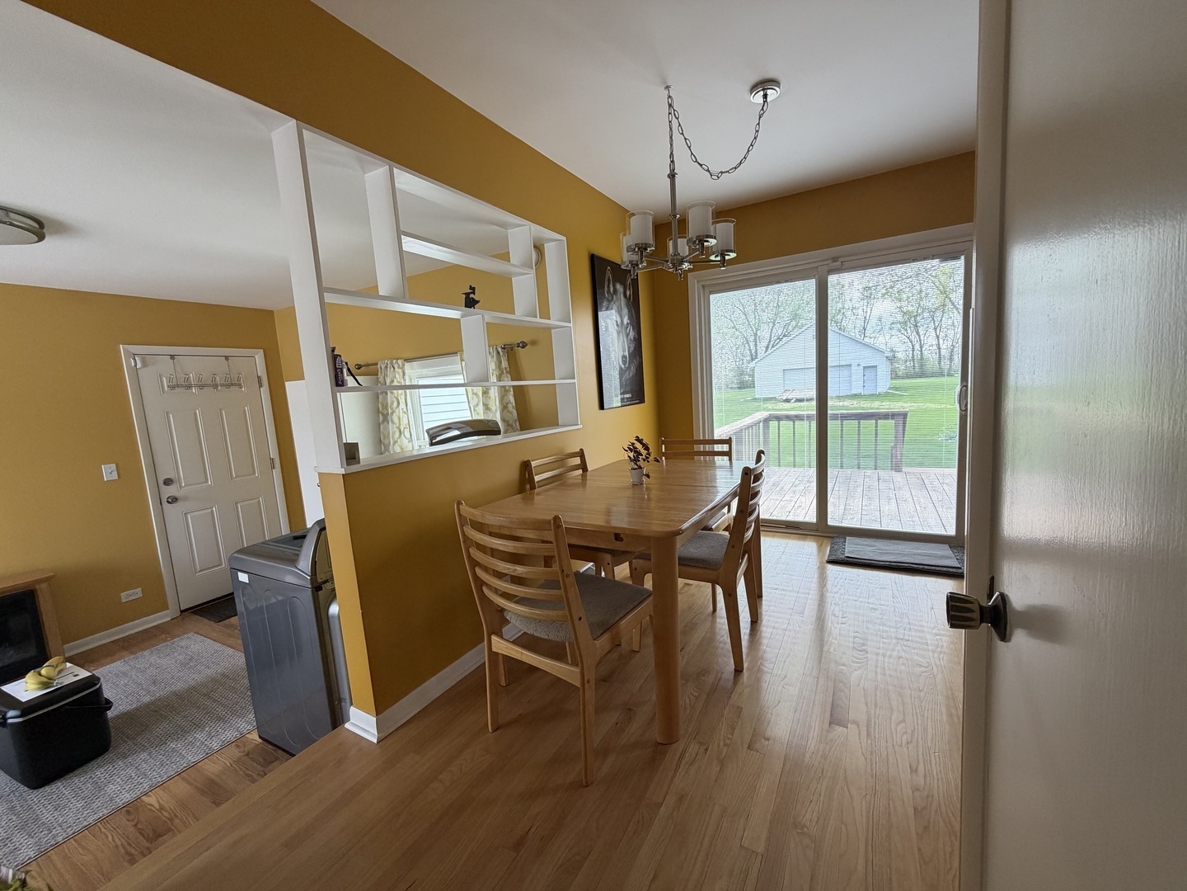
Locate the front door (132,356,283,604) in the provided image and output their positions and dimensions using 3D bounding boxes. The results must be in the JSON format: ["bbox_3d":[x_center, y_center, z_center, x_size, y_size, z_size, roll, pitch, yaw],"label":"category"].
[{"bbox_3d":[-3.113,0.265,4.009,0.050,1.985,0.813,0,8,30],"label":"front door"}]

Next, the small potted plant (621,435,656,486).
[{"bbox_3d":[0.212,0.070,2.301,0.160,0.220,0.160,-3,7,0],"label":"small potted plant"}]

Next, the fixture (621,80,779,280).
[{"bbox_3d":[0.415,-1.184,2.123,0.690,0.785,0.580,0,8,30],"label":"fixture"}]

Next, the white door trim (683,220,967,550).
[{"bbox_3d":[1.663,-0.310,3.469,1.780,1.990,0.100,1,8,30],"label":"white door trim"}]

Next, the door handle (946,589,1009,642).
[{"bbox_3d":[0.502,0.220,0.632,0.063,0.066,0.066,0,8,30],"label":"door handle"}]

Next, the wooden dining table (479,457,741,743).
[{"bbox_3d":[0.252,0.547,2.330,0.892,0.737,1.370,1,8,32],"label":"wooden dining table"}]

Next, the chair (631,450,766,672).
[{"bbox_3d":[0.528,0.488,2.273,0.560,0.883,0.485,0,8,26],"label":"chair"}]

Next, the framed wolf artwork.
[{"bbox_3d":[0.188,-0.751,3.317,0.030,0.955,0.650,1,8,30],"label":"framed wolf artwork"}]

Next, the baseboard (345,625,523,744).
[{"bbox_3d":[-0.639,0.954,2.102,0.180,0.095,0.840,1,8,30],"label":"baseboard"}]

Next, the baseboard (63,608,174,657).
[{"bbox_3d":[-3.408,1.346,3.467,0.016,0.078,0.570,0,8,30],"label":"baseboard"}]

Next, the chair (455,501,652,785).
[{"bbox_3d":[-0.136,0.581,1.740,0.500,0.860,0.520,1,8,32],"label":"chair"}]

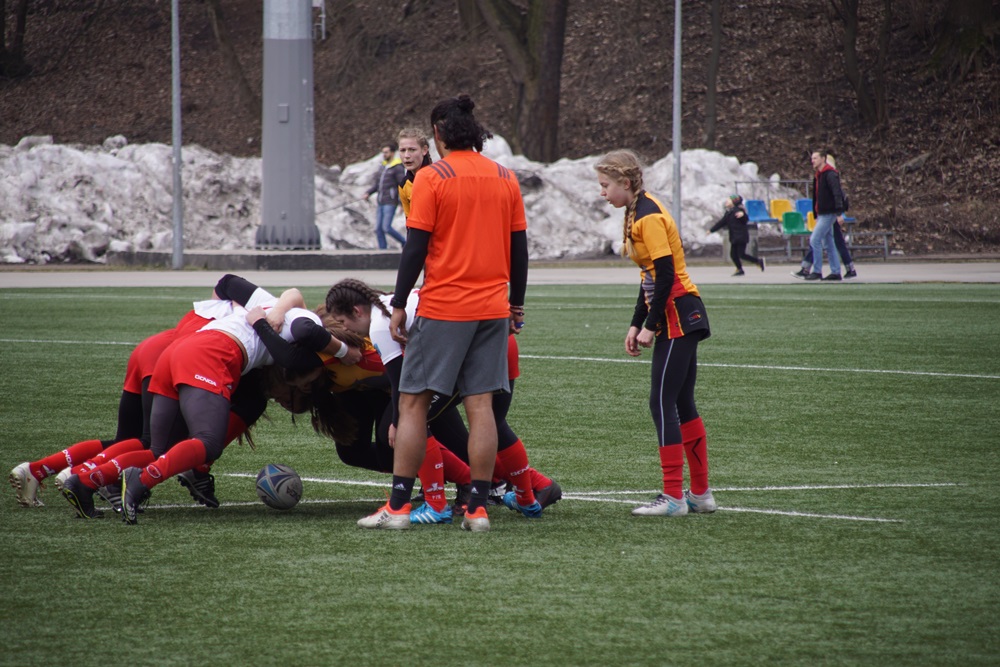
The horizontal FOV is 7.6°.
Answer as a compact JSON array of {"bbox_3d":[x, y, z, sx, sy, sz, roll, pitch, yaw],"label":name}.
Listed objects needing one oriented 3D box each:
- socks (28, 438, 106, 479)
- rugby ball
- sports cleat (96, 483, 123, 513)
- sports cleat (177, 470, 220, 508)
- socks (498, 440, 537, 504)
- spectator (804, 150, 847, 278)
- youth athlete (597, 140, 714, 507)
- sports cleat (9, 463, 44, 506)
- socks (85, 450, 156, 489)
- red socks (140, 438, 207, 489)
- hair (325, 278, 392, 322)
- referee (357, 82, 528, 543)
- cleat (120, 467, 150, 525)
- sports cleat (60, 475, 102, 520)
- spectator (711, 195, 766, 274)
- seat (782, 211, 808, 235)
[{"bbox_3d":[-1.903,0.550,33.000,0.350,0.120,0.110,-23,1,-23],"label":"socks"},{"bbox_3d":[-0.939,0.657,32.000,0.190,0.190,0.280,-37,-22,0],"label":"rugby ball"},{"bbox_3d":[-1.622,0.704,31.800,0.250,0.105,0.092,37,-6,-15],"label":"sports cleat"},{"bbox_3d":[-1.318,0.682,32.800,0.250,0.115,0.095,34,-7,-24],"label":"sports cleat"},{"bbox_3d":[0.071,0.578,31.500,0.115,0.290,0.125,3,-29,-41],"label":"socks"},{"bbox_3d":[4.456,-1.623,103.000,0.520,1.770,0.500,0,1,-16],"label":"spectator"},{"bbox_3d":[0.669,-0.005,32.200,0.500,1.570,0.470,0,1,2],"label":"youth athlete"},{"bbox_3d":[-2.081,0.662,32.900,0.115,0.235,0.095,-41,22,-21],"label":"sports cleat"},{"bbox_3d":[-1.595,0.566,31.350,0.310,0.115,0.105,-22,6,-12],"label":"socks"},{"bbox_3d":[-1.345,0.536,30.900,0.300,0.118,0.110,-29,12,-21],"label":"red socks"},{"bbox_3d":[-0.600,-0.140,31.800,0.270,0.180,0.200,0,1,-9],"label":"hair"},{"bbox_3d":[-0.239,-0.088,31.000,0.600,1.790,0.430,0,1,-18],"label":"referee"},{"bbox_3d":[-1.521,0.676,31.300,0.115,0.255,0.095,-12,28,-9],"label":"cleat"},{"bbox_3d":[-1.732,0.680,31.300,0.108,0.250,0.092,-44,18,-6],"label":"sports cleat"},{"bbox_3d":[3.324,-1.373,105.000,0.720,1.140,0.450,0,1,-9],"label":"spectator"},{"bbox_3d":[4.688,-1.730,118.000,0.430,0.370,0.420,-1,1,-33],"label":"seat"}]

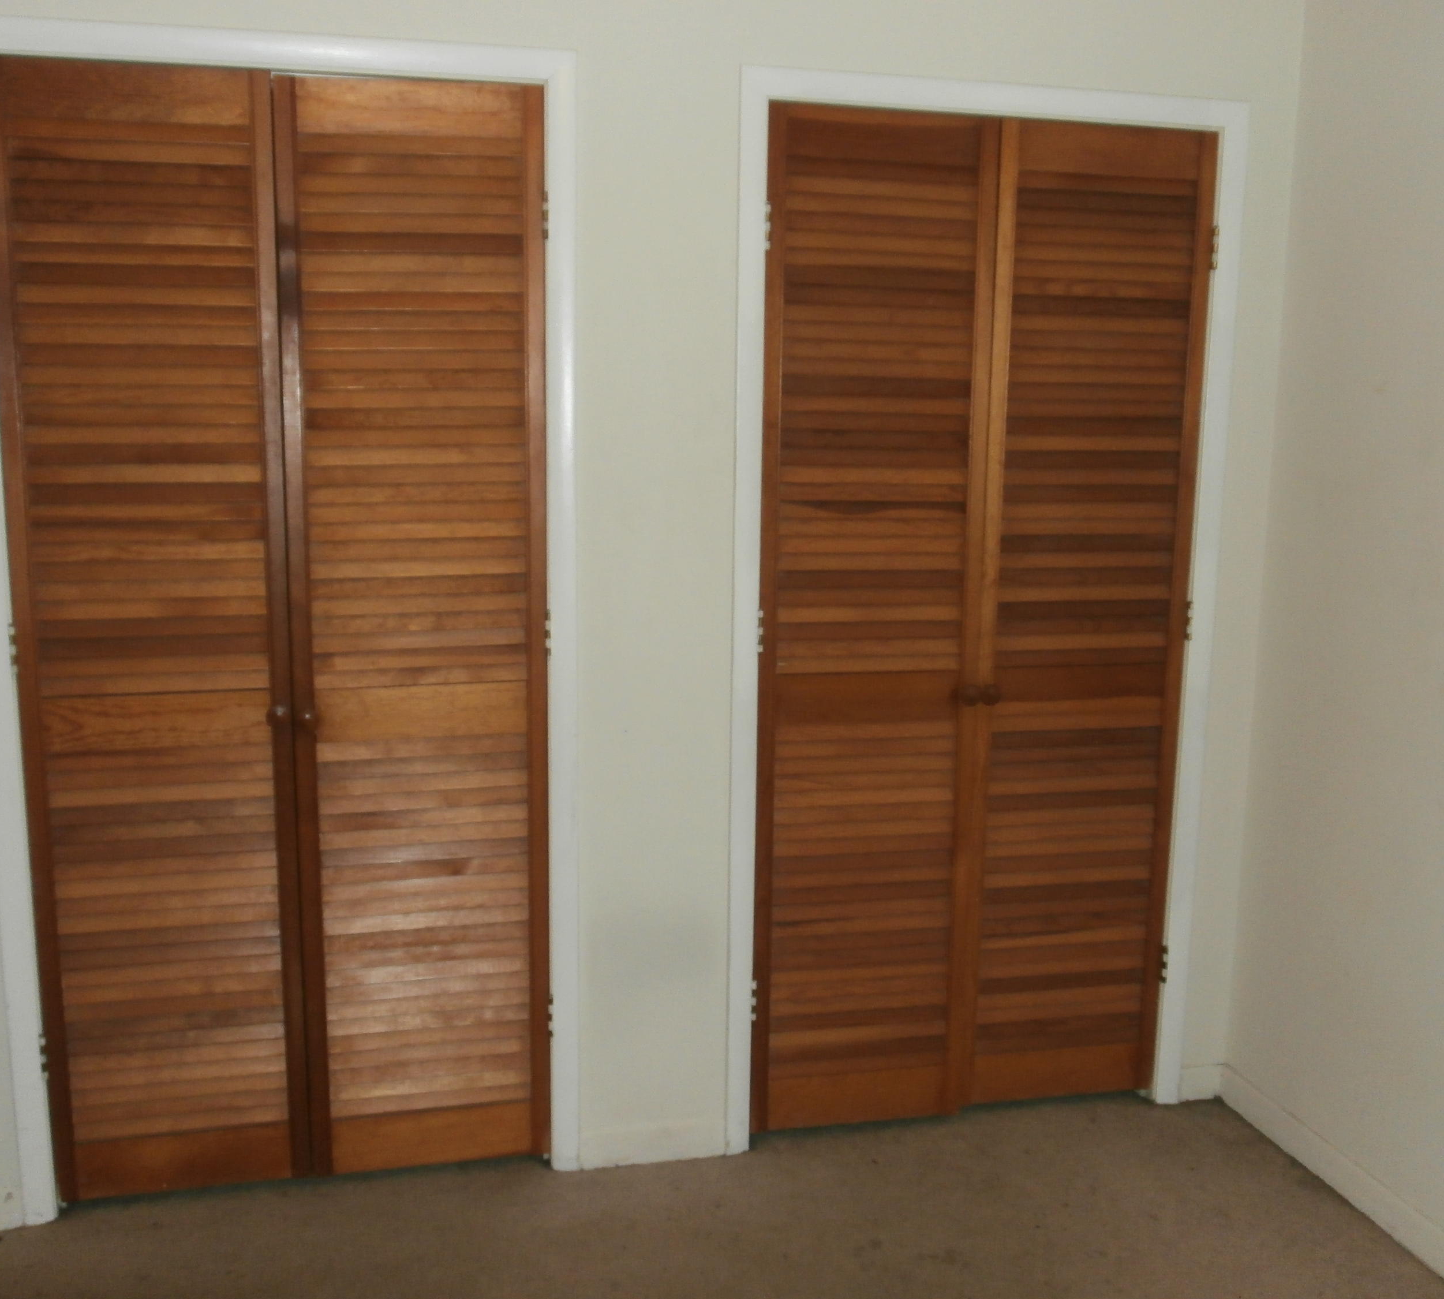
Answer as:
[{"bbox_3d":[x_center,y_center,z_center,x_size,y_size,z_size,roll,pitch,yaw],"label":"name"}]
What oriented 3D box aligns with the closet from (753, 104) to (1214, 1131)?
[{"bbox_3d":[0.506,-0.012,2.971,0.900,1.998,0.065,-2,10,-13],"label":"closet"}]

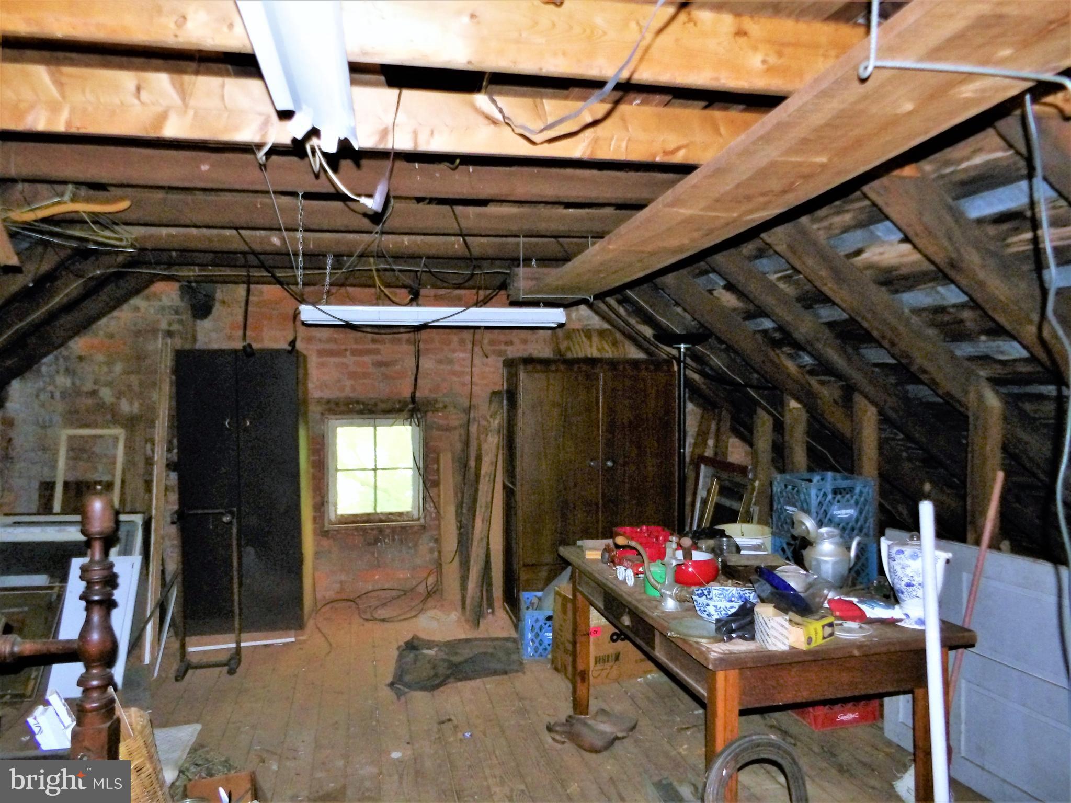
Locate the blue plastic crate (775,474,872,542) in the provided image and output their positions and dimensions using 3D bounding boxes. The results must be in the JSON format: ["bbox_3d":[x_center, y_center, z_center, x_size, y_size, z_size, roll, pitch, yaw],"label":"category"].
[{"bbox_3d":[1.369,0.512,3.567,0.330,0.280,0.325,-1,3,-17],"label":"blue plastic crate"}]

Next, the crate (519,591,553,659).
[{"bbox_3d":[0.083,1.332,4.450,0.330,0.278,0.335,-1,3,-7],"label":"crate"}]

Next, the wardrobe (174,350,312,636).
[{"bbox_3d":[-1.879,0.569,4.882,0.725,1.790,0.420,-1,3,-7],"label":"wardrobe"}]

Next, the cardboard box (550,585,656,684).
[{"bbox_3d":[0.393,1.258,4.124,0.510,0.455,0.310,-2,3,-25],"label":"cardboard box"}]

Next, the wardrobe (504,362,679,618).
[{"bbox_3d":[0.347,0.580,5.011,1.032,1.715,0.610,-1,3,-11],"label":"wardrobe"}]

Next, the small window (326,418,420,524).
[{"bbox_3d":[-1.165,0.499,5.394,0.680,0.785,0.090,-1,3,-10],"label":"small window"}]

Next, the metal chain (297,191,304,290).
[{"bbox_3d":[-0.699,-0.479,2.208,0.016,0.310,0.016,-1,3,-13],"label":"metal chain"}]

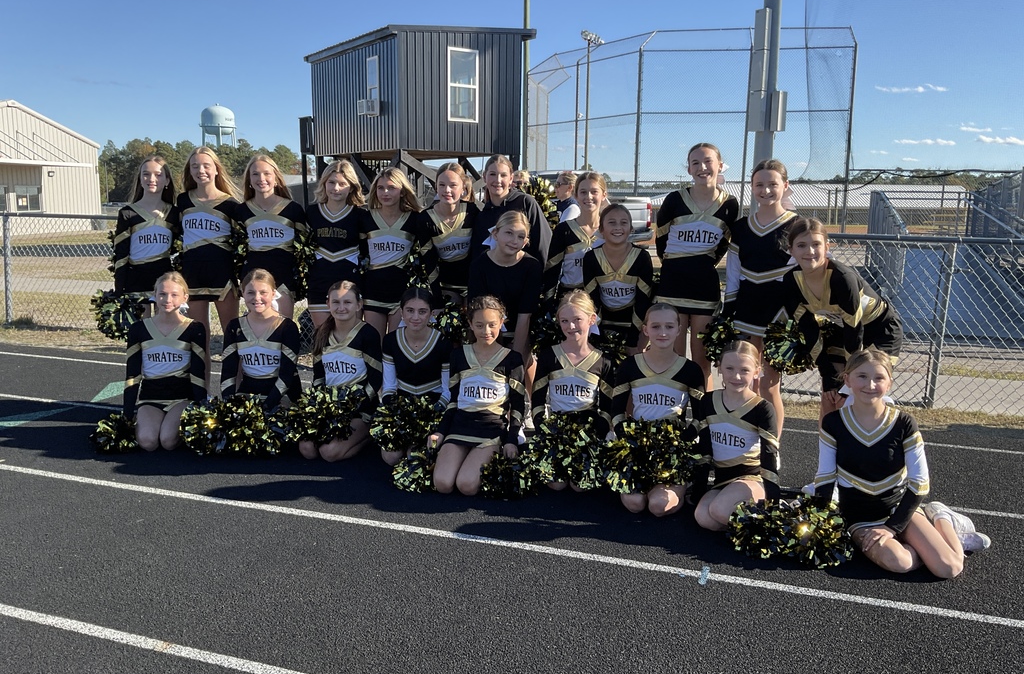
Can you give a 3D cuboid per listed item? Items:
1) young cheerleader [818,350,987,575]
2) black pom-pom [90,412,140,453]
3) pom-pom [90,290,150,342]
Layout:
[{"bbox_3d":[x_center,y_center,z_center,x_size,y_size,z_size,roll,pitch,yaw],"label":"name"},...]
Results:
[{"bbox_3d":[1.431,0.440,3.272,0.600,0.757,0.570,4,10,18],"label":"young cheerleader"},{"bbox_3d":[-2.001,0.484,4.351,0.265,0.210,0.250,2,10,10],"label":"black pom-pom"},{"bbox_3d":[-2.475,-0.136,5.424,0.360,0.320,0.320,-2,10,-17],"label":"pom-pom"}]

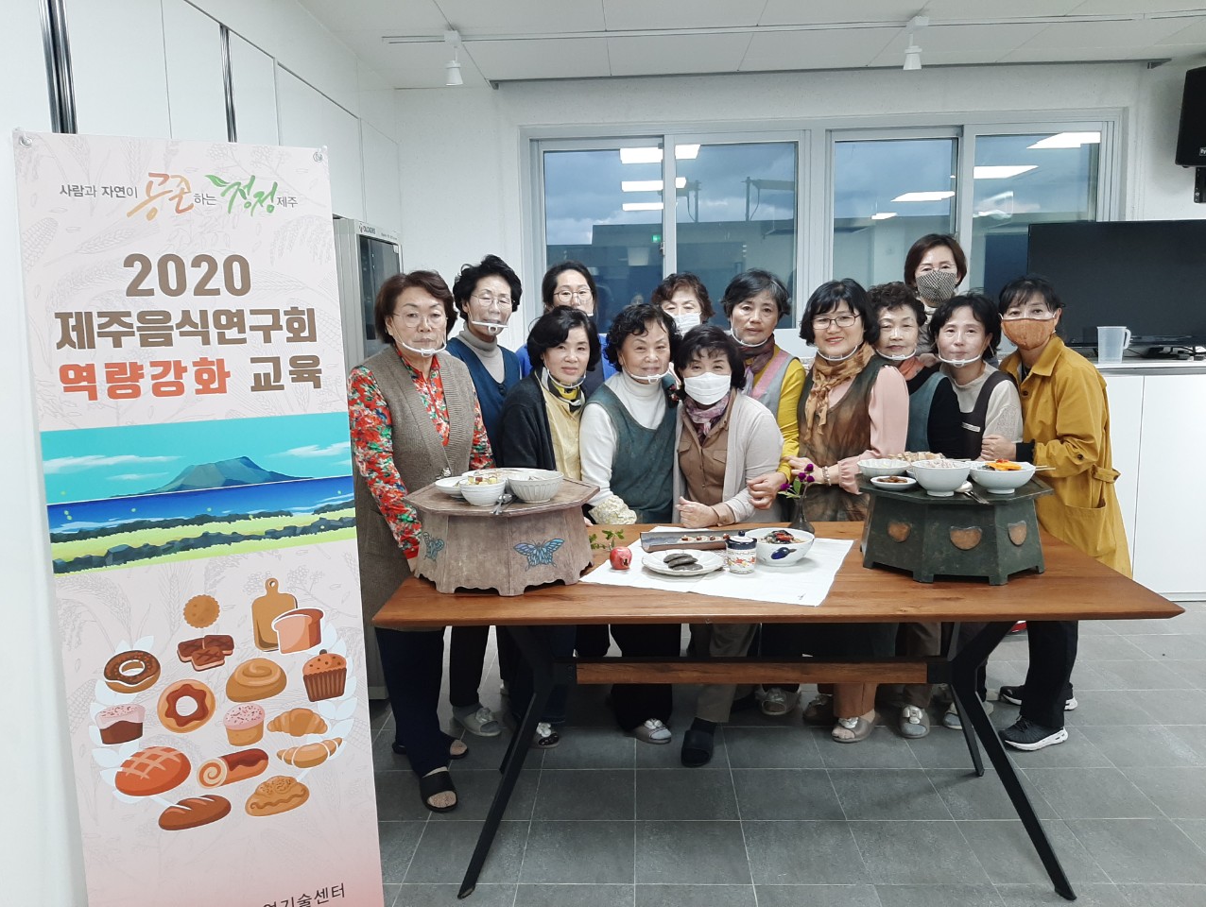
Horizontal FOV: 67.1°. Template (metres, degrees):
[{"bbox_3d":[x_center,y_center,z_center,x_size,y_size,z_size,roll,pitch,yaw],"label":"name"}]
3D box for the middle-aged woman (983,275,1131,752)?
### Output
[{"bbox_3d":[1.423,0.200,2.922,0.490,1.530,0.480,6,11,44],"label":"middle-aged woman"}]

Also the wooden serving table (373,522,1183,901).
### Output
[{"bbox_3d":[0.400,0.675,2.494,1.780,0.770,0.900,-1,8,3],"label":"wooden serving table"}]

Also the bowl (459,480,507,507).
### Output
[{"bbox_3d":[-0.297,0.098,2.262,0.118,0.058,0.118,-1,8,0],"label":"bowl"}]

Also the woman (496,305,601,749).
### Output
[{"bbox_3d":[-0.151,0.268,2.949,0.460,1.480,0.440,-5,9,-24],"label":"woman"}]

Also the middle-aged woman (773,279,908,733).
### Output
[{"bbox_3d":[0.803,0.193,3.057,0.440,1.540,0.370,5,10,38],"label":"middle-aged woman"}]

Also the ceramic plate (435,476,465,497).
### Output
[{"bbox_3d":[-0.374,0.093,2.372,0.122,0.037,0.122,-2,8,0],"label":"ceramic plate"}]

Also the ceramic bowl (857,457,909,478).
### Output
[{"bbox_3d":[0.788,0.043,2.551,0.146,0.042,0.146,0,8,12],"label":"ceramic bowl"}]

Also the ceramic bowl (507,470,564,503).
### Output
[{"bbox_3d":[-0.166,0.088,2.274,0.142,0.063,0.142,-2,8,0],"label":"ceramic bowl"}]

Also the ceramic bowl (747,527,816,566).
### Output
[{"bbox_3d":[0.470,0.253,2.407,0.178,0.072,0.178,-1,8,3],"label":"ceramic bowl"}]

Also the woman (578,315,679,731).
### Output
[{"bbox_3d":[0.109,0.235,3.102,0.410,1.480,0.340,-5,9,-21],"label":"woman"}]

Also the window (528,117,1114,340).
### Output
[{"bbox_3d":[1.084,-1.109,4.609,2.960,1.150,0.160,-1,8,3],"label":"window"}]

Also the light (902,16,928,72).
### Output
[{"bbox_3d":[1.260,-1.658,3.675,0.100,0.205,0.110,-1,8,3],"label":"light"}]

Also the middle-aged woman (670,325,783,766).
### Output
[{"bbox_3d":[0.405,0.279,3.025,0.430,1.400,0.460,1,8,16],"label":"middle-aged woman"}]

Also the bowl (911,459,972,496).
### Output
[{"bbox_3d":[0.826,0.061,2.226,0.136,0.072,0.136,-1,8,3],"label":"bowl"}]

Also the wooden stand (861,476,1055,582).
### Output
[{"bbox_3d":[0.920,0.185,2.429,0.465,0.212,0.465,0,8,12],"label":"wooden stand"}]

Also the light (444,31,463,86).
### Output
[{"bbox_3d":[-0.603,-1.602,3.680,0.080,0.230,0.080,-1,8,3],"label":"light"}]

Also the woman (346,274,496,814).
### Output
[{"bbox_3d":[-0.509,0.261,2.712,0.480,1.580,0.440,-6,9,-29],"label":"woman"}]

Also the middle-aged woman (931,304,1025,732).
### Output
[{"bbox_3d":[1.206,0.225,2.967,0.450,1.480,0.440,2,9,23],"label":"middle-aged woman"}]

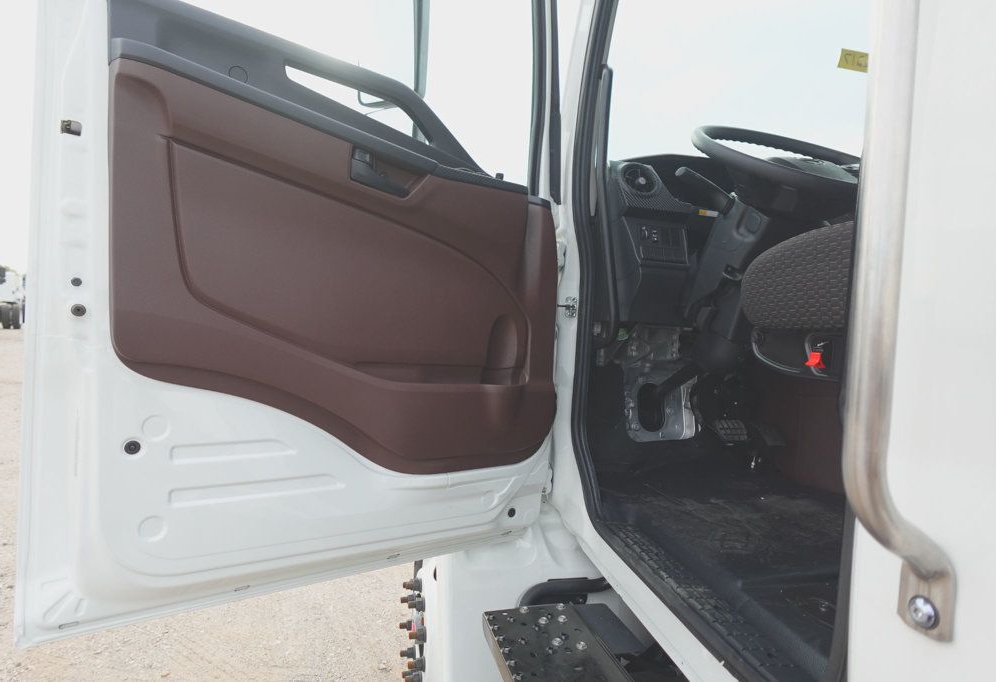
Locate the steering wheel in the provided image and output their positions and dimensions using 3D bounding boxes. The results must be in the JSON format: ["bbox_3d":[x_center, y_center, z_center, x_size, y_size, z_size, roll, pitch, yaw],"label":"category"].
[{"bbox_3d":[0.656,-0.381,1.280,0.450,0.090,0.450,4,33,-12],"label":"steering wheel"}]

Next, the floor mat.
[{"bbox_3d":[0.499,0.349,1.069,0.620,0.070,1.000,3,3,-12],"label":"floor mat"}]

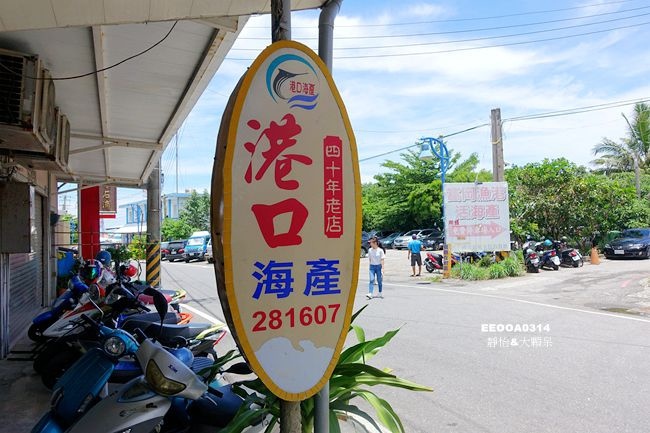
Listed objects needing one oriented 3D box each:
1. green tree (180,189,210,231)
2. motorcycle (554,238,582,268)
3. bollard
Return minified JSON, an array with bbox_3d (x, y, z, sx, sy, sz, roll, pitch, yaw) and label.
[{"bbox_3d":[-13.330,0.620,45.137,3.900,6.600,3.900,-1,-2,-16],"label":"green tree"},{"bbox_3d":[10.826,1.662,19.297,0.700,1.120,1.800,-1,-2,-2],"label":"motorcycle"},{"bbox_3d":[12.505,1.835,20.052,0.390,0.750,0.390,-3,-3,32],"label":"bollard"}]

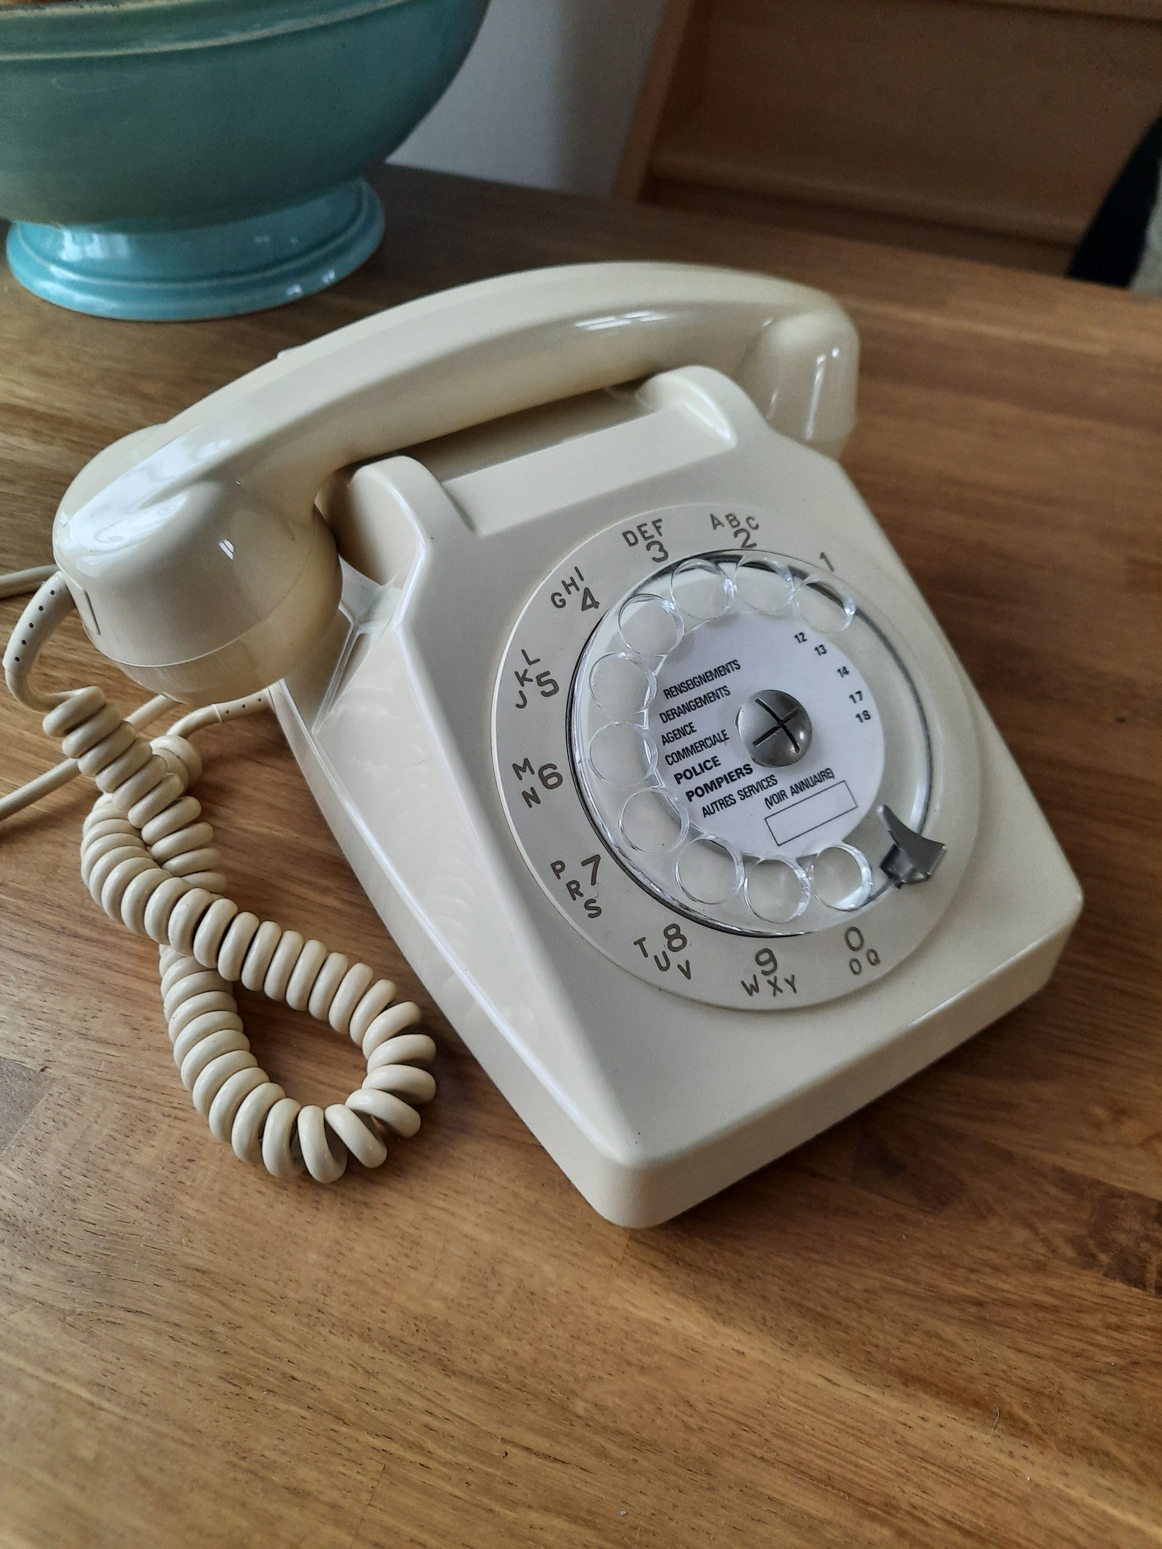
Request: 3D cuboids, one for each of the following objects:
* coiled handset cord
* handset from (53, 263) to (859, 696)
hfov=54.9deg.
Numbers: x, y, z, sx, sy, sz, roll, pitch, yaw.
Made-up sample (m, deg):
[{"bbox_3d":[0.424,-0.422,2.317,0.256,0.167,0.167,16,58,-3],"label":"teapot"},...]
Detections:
[{"bbox_3d":[-0.083,0.016,0.257,0.062,0.066,0.152,-24,55,-20],"label":"coiled handset cord"},{"bbox_3d":[-0.021,-0.093,0.298,0.236,0.071,0.063,-24,55,-20],"label":"handset"}]

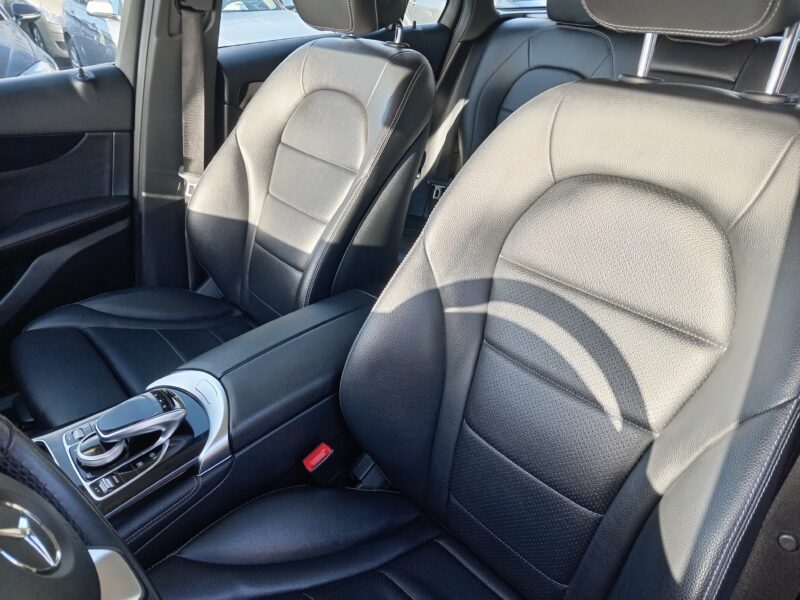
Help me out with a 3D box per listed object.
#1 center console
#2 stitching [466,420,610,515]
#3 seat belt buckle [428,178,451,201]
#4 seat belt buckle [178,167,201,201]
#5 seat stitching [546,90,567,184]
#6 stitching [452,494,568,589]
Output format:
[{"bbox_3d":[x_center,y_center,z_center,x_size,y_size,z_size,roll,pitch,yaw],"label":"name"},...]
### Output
[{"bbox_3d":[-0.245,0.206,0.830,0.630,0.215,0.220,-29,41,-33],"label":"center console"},{"bbox_3d":[0.157,0.207,0.724,0.018,0.013,0.215,-2,24,-47],"label":"stitching"},{"bbox_3d":[0.123,-0.340,1.780,0.060,0.068,0.020,4,34,10],"label":"seat belt buckle"},{"bbox_3d":[-0.480,-0.269,1.330,0.060,0.072,0.022,-9,34,-9],"label":"seat belt buckle"},{"bbox_3d":[0.197,-0.203,0.727,0.020,0.117,0.018,5,-3,41],"label":"seat stitching"},{"bbox_3d":[0.136,0.318,0.767,0.018,0.013,0.194,-10,29,-44],"label":"stitching"}]

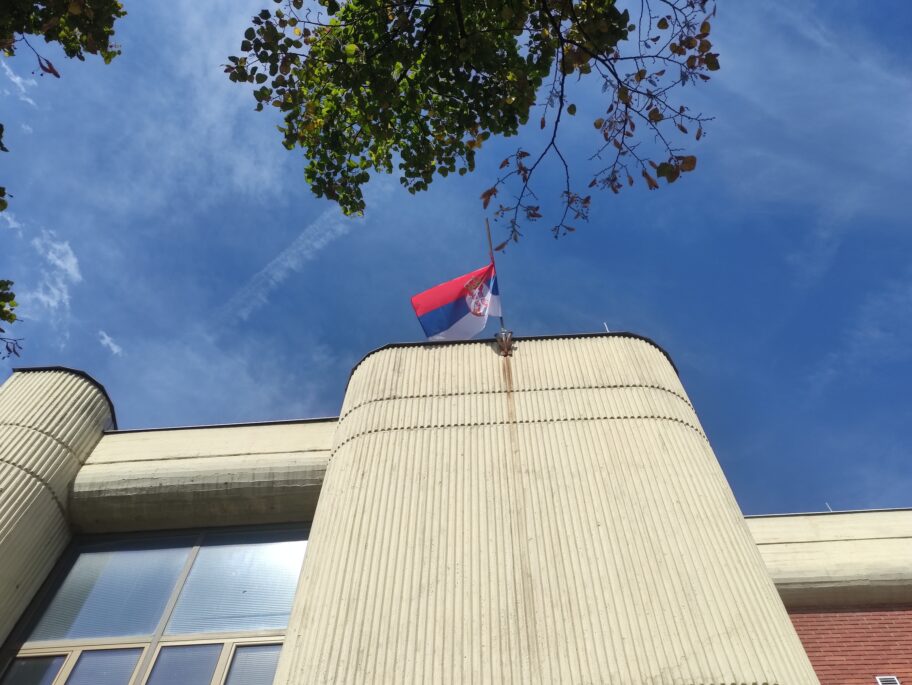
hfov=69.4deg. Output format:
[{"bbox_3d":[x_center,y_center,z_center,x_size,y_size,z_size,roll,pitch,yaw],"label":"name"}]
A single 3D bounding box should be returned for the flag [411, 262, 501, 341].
[{"bbox_3d":[0.122,-0.538,10.367,1.450,1.050,0.380,-23,-17,4],"label":"flag"}]

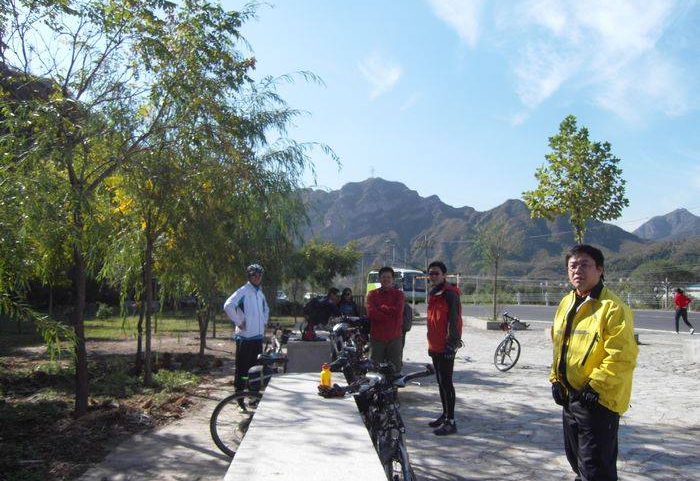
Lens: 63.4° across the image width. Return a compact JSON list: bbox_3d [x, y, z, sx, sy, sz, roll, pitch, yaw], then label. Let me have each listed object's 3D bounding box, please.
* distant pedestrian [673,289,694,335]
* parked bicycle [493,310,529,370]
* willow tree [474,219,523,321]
[{"bbox_3d":[11.930,2.519,20.254,0.500,1.620,0.650,5,-7,-40],"label":"distant pedestrian"},{"bbox_3d":[3.028,1.922,10.818,0.600,1.050,1.650,0,-5,1],"label":"parked bicycle"},{"bbox_3d":[6.032,1.184,22.998,1.850,4.189,1.800,0,-5,0],"label":"willow tree"}]

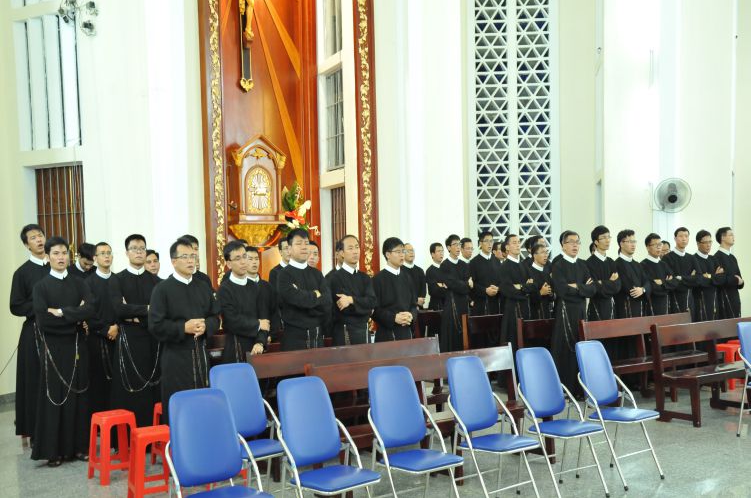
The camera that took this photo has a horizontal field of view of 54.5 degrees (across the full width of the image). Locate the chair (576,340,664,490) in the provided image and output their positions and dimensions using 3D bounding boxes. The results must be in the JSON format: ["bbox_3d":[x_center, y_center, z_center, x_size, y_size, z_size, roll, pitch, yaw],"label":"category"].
[{"bbox_3d":[1.681,1.128,5.098,0.450,0.935,0.500,-3,3,-35],"label":"chair"}]

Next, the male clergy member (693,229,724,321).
[{"bbox_3d":[3.628,0.621,8.000,0.460,1.635,0.350,-1,0,-26],"label":"male clergy member"}]

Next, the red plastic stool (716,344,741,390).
[{"bbox_3d":[3.722,1.212,7.621,0.330,0.450,0.330,-2,2,-22],"label":"red plastic stool"}]

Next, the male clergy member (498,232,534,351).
[{"bbox_3d":[1.511,0.664,7.850,0.470,1.640,0.360,-1,0,-32],"label":"male clergy member"}]

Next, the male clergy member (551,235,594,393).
[{"bbox_3d":[1.953,0.651,7.200,0.490,1.655,0.370,-1,0,-26],"label":"male clergy member"}]

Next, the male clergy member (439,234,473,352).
[{"bbox_3d":[0.900,0.675,8.082,0.480,1.660,0.360,-3,3,-40],"label":"male clergy member"}]

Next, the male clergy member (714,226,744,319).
[{"bbox_3d":[3.978,0.601,8.200,0.450,1.660,0.350,-1,0,-36],"label":"male clergy member"}]

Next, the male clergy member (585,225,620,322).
[{"bbox_3d":[2.304,0.628,7.383,0.480,1.720,0.360,-3,3,-35],"label":"male clergy member"}]

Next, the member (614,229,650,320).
[{"bbox_3d":[2.664,0.634,7.550,0.460,1.655,0.350,-1,0,-23],"label":"member"}]

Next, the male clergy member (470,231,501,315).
[{"bbox_3d":[1.280,0.641,8.332,0.480,1.670,0.360,-3,3,-32],"label":"male clergy member"}]

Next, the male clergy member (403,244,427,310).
[{"bbox_3d":[0.450,0.706,9.000,0.460,1.590,0.350,-1,0,-27],"label":"male clergy member"}]

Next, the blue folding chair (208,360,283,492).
[{"bbox_3d":[-0.791,1.203,4.482,0.450,0.935,0.500,-2,2,-28],"label":"blue folding chair"}]

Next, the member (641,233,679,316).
[{"bbox_3d":[3.158,0.648,8.131,0.480,1.630,0.360,-2,3,-30],"label":"member"}]

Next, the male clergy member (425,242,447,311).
[{"bbox_3d":[0.773,0.698,9.100,0.460,1.590,0.350,-1,0,-28],"label":"male clergy member"}]

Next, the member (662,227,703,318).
[{"bbox_3d":[3.499,0.602,8.282,0.480,1.680,0.360,-2,2,-27],"label":"member"}]

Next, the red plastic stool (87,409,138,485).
[{"bbox_3d":[-1.806,1.341,5.030,0.275,0.455,0.275,-1,0,-33],"label":"red plastic stool"}]

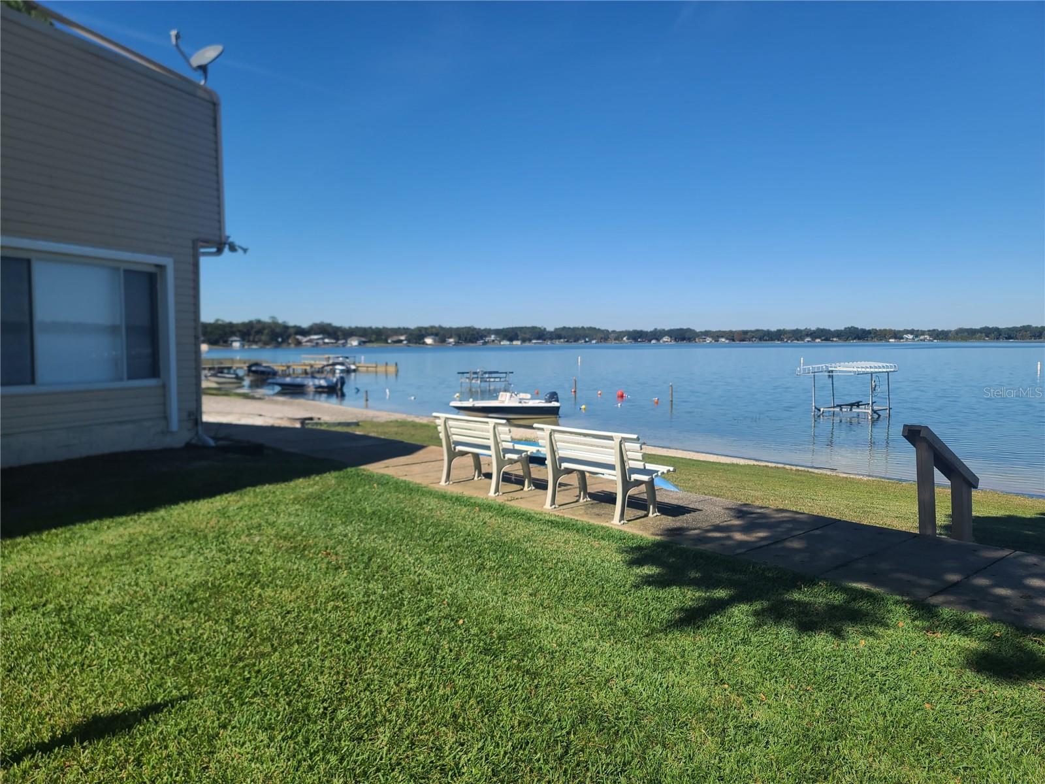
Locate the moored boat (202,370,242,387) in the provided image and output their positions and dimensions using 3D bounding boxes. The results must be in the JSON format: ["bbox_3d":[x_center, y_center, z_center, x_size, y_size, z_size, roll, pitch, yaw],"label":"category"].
[{"bbox_3d":[-28.000,-1.431,69.866,4.100,1.280,1.800,-3,5,-38],"label":"moored boat"}]

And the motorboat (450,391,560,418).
[{"bbox_3d":[-0.850,0.672,38.737,5.900,1.450,2.300,-2,4,-25],"label":"motorboat"}]

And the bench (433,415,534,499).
[{"bbox_3d":[-0.405,0.645,8.284,0.548,0.795,1.312,-3,5,-41],"label":"bench"}]

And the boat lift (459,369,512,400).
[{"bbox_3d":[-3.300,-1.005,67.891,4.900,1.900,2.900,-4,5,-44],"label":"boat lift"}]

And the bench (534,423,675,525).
[{"bbox_3d":[0.734,0.728,7.083,0.548,0.795,1.312,-3,5,-41],"label":"bench"}]

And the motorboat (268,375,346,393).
[{"bbox_3d":[-17.100,-0.709,60.293,6.100,1.350,2.200,-1,4,-17],"label":"motorboat"}]

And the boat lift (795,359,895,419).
[{"bbox_3d":[17.400,-0.223,40.380,3.100,2.850,5.500,4,5,43],"label":"boat lift"}]

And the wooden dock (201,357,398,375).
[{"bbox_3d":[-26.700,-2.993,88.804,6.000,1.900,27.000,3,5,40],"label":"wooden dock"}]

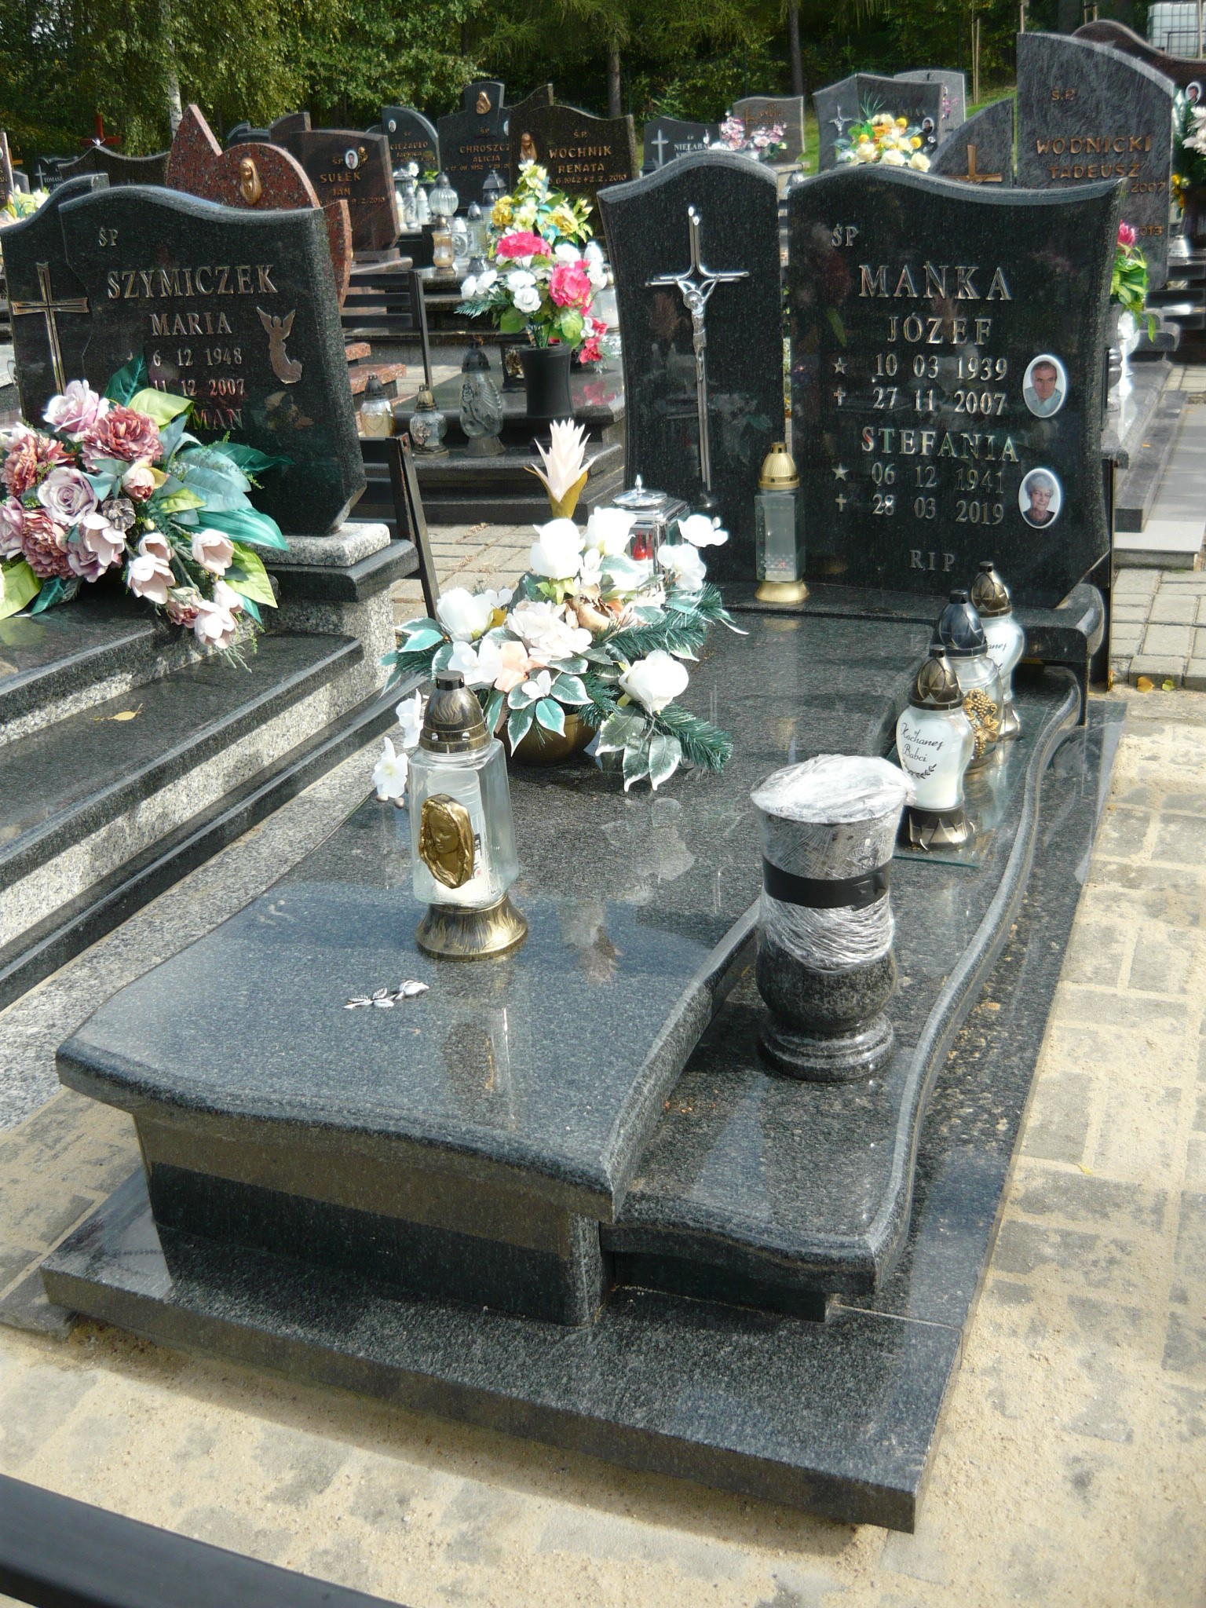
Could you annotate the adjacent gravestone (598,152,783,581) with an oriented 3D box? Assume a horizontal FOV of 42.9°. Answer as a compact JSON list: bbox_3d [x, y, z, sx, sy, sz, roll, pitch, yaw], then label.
[{"bbox_3d":[0.205,-0.902,3.226,0.375,0.870,0.090,5,26,21],"label":"adjacent gravestone"}]

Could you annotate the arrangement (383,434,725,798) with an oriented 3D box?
[{"bbox_3d":[-0.051,-0.339,2.463,0.540,0.520,0.480,6,26,22],"label":"arrangement"}]

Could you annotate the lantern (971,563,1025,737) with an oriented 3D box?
[{"bbox_3d":[0.689,-0.275,2.711,0.119,0.305,0.116,3,24,16],"label":"lantern"}]

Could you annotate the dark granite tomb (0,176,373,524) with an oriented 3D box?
[{"bbox_3d":[-1.004,-1.028,3.554,0.946,0.769,0.114,6,25,22],"label":"dark granite tomb"}]

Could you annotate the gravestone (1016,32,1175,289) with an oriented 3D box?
[{"bbox_3d":[1.675,-2.171,5.222,0.520,0.860,0.090,8,27,26],"label":"gravestone"}]

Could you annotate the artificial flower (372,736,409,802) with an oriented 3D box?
[{"bbox_3d":[-0.322,-0.047,2.347,0.063,0.097,0.051,-7,23,-6],"label":"artificial flower"}]

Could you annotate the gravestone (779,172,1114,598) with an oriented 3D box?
[{"bbox_3d":[0.708,-0.838,3.122,0.667,0.861,0.097,6,25,20],"label":"gravestone"}]

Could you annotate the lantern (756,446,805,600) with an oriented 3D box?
[{"bbox_3d":[0.366,-0.582,3.152,0.115,0.320,0.115,6,26,22],"label":"lantern"}]

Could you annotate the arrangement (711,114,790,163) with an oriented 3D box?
[{"bbox_3d":[1.241,-5.641,13.000,0.620,0.420,0.400,6,26,22],"label":"arrangement"}]

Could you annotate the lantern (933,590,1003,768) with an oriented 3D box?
[{"bbox_3d":[0.599,-0.211,2.590,0.132,0.296,0.128,-7,23,-6],"label":"lantern"}]

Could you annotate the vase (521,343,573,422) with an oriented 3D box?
[{"bbox_3d":[-0.168,-1.294,4.700,0.158,0.200,0.158,6,26,22],"label":"vase"}]

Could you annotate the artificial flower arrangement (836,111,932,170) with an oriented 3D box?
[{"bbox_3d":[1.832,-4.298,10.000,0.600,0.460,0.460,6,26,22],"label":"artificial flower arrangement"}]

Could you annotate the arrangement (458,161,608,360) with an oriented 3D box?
[{"bbox_3d":[-0.217,-1.688,4.829,0.445,0.599,0.331,6,25,22],"label":"arrangement"}]

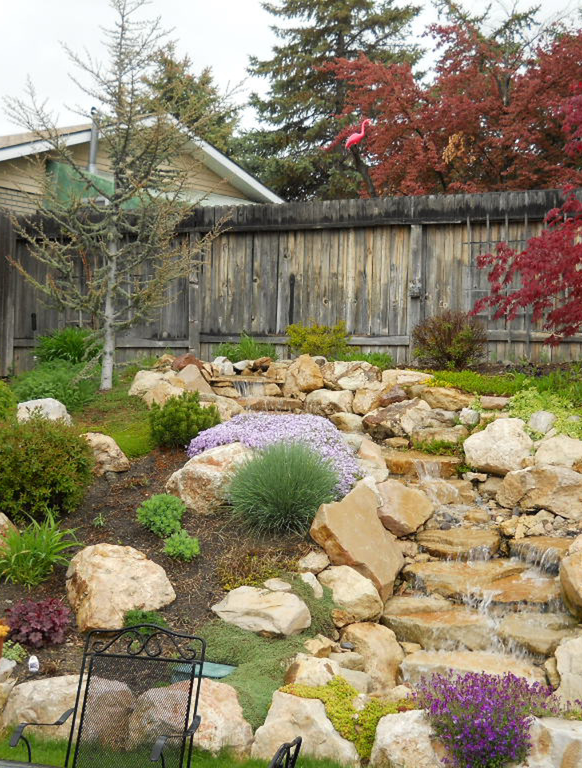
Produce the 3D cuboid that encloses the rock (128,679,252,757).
[{"bbox_3d":[-0.542,1.775,6.950,0.630,0.390,0.460,2,-1,-4],"label":"rock"}]

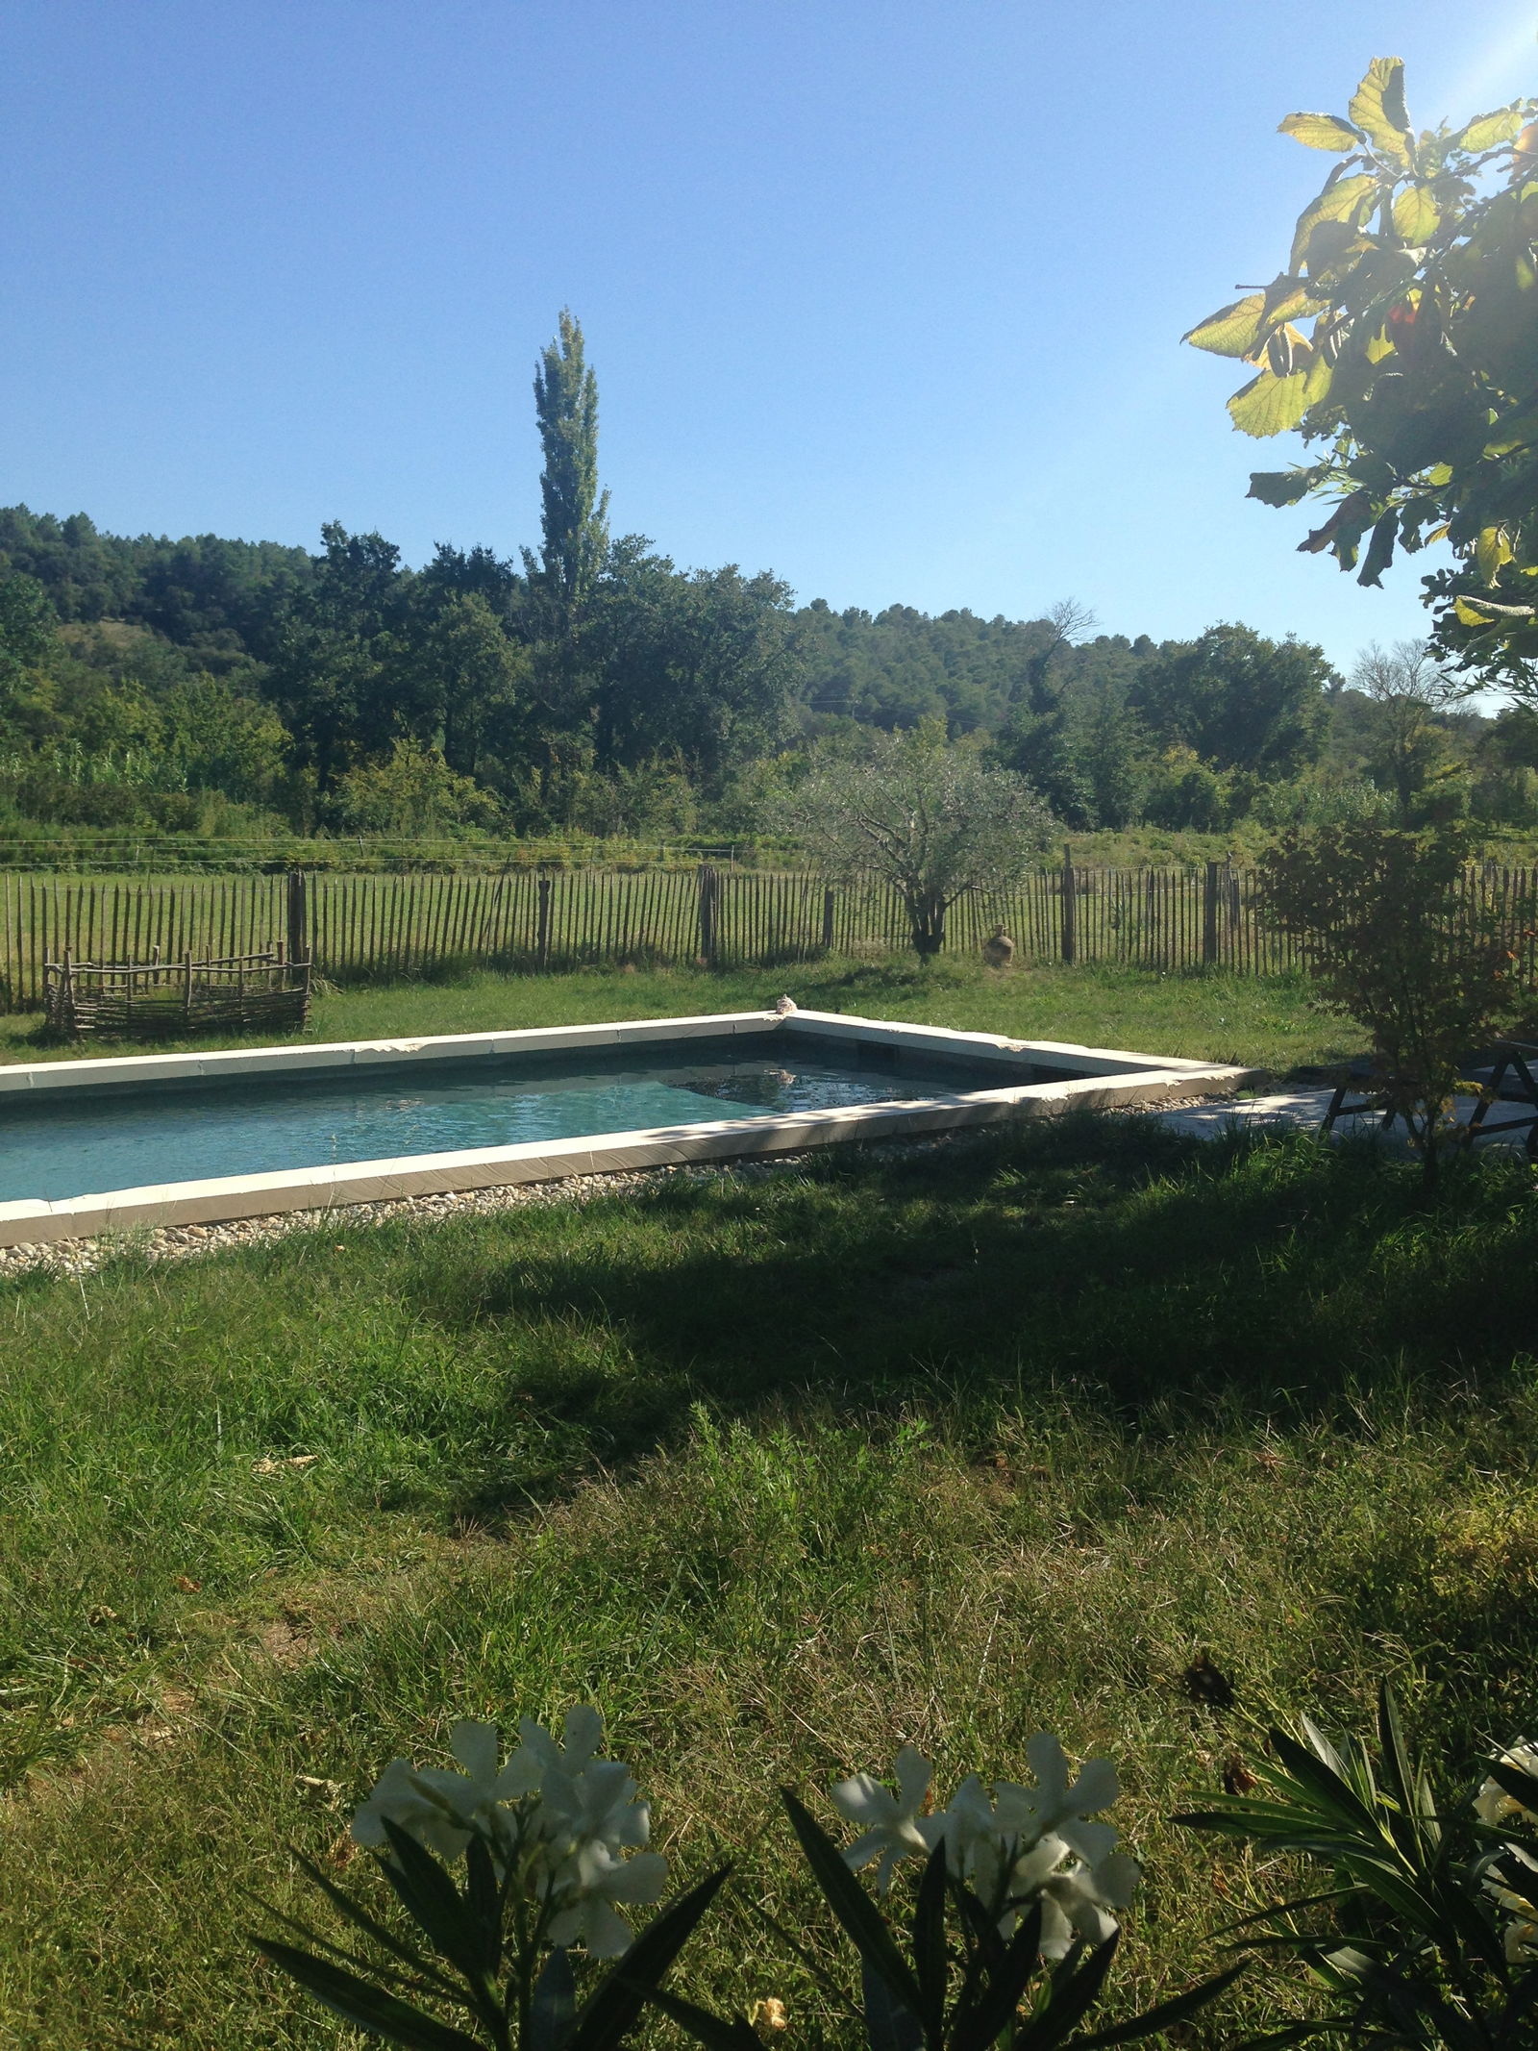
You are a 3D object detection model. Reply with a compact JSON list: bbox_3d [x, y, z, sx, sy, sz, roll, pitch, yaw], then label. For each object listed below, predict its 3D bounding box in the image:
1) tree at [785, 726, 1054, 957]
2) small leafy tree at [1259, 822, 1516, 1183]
[{"bbox_3d":[1.650,-1.980,21.300,2.920,2.550,2.700,0,6,0],"label":"tree"},{"bbox_3d":[2.670,-0.086,8.420,1.100,1.570,1.050,0,6,0],"label":"small leafy tree"}]

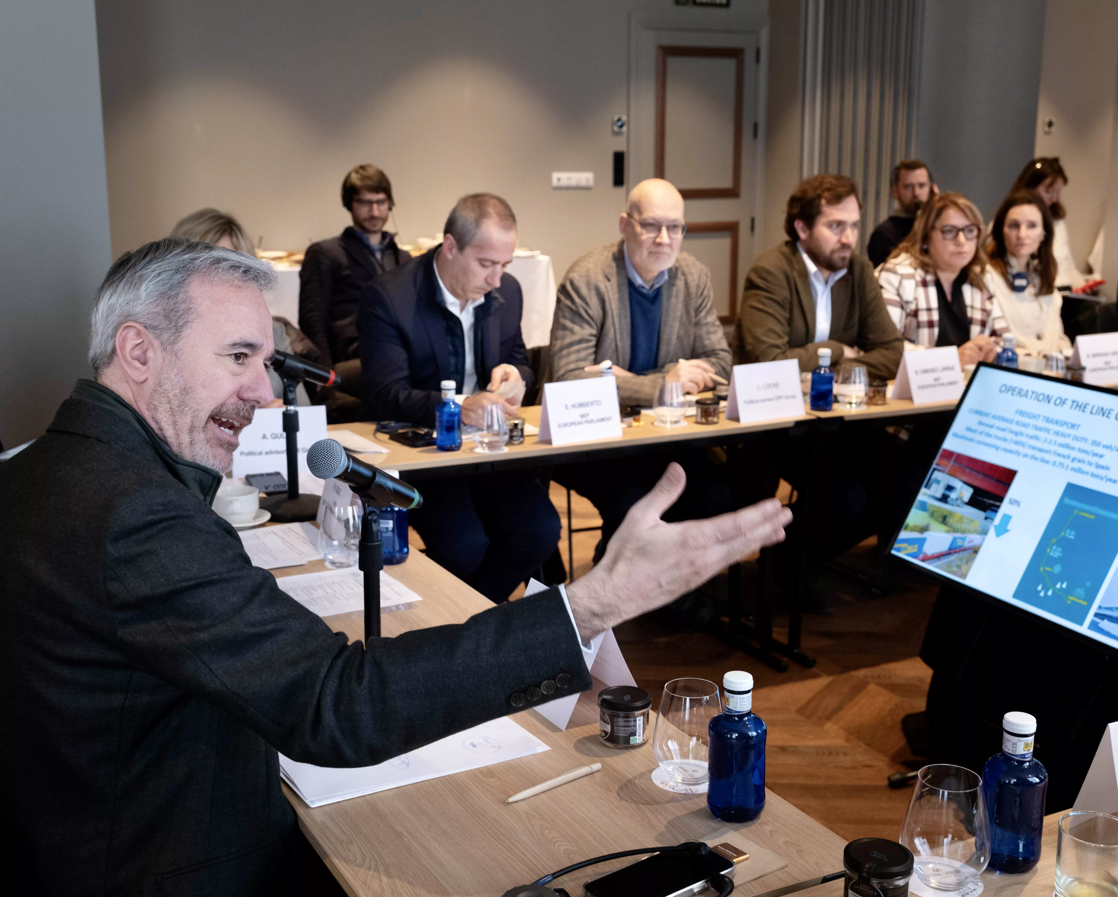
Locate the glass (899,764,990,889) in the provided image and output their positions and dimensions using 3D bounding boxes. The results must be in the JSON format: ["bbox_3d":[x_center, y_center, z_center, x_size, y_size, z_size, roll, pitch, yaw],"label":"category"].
[{"bbox_3d":[0.398,0.390,1.420,0.089,0.112,0.089,0,13,0],"label":"glass"}]

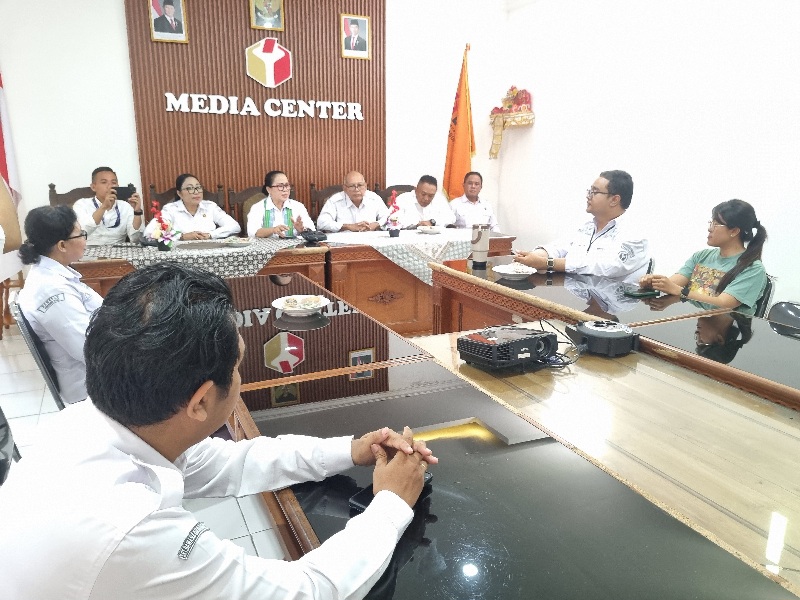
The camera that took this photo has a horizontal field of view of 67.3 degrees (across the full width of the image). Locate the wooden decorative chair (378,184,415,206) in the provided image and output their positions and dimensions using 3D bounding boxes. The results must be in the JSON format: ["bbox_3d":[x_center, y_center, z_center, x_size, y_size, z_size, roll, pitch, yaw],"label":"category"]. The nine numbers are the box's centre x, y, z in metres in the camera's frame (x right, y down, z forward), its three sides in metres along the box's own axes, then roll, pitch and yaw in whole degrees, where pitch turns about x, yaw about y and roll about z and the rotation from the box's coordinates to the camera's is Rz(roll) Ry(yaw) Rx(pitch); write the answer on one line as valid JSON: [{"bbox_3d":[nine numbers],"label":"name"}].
[{"bbox_3d":[0.141,-0.518,5.638,0.570,1.130,0.580,-6,15,-25],"label":"wooden decorative chair"}]

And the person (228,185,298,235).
[{"bbox_3d":[-0.955,-0.416,4.917,0.540,1.240,0.680,-9,17,-36],"label":"person"}]

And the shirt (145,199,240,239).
[{"bbox_3d":[-1.586,-0.489,4.617,0.640,0.600,0.420,-8,16,-31],"label":"shirt"}]

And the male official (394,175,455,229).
[{"bbox_3d":[0.287,-0.528,5.529,0.540,1.200,0.680,-6,15,-26],"label":"male official"}]

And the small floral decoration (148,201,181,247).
[{"bbox_3d":[-1.556,-0.492,3.931,0.200,0.335,0.200,-6,15,-25],"label":"small floral decoration"}]

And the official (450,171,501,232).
[{"bbox_3d":[0.766,-0.637,5.934,0.520,1.220,0.750,-3,14,-13],"label":"official"}]

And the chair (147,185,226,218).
[{"bbox_3d":[-1.599,-0.315,4.722,0.580,1.130,0.580,-7,16,-29],"label":"chair"}]

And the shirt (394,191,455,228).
[{"bbox_3d":[0.260,-0.717,5.546,0.540,0.620,0.420,-6,15,-26],"label":"shirt"}]

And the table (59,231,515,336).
[{"bbox_3d":[-0.642,-0.068,4.539,3.100,0.760,0.670,-6,15,-25],"label":"table"}]

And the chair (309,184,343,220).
[{"bbox_3d":[-0.380,-0.427,5.233,0.610,1.130,0.580,-6,15,-26],"label":"chair"}]

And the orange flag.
[{"bbox_3d":[0.624,-1.798,6.291,0.360,1.640,0.230,-6,15,-25],"label":"orange flag"}]

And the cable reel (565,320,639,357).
[{"bbox_3d":[0.743,0.143,2.220,0.260,0.090,0.225,2,14,7],"label":"cable reel"}]

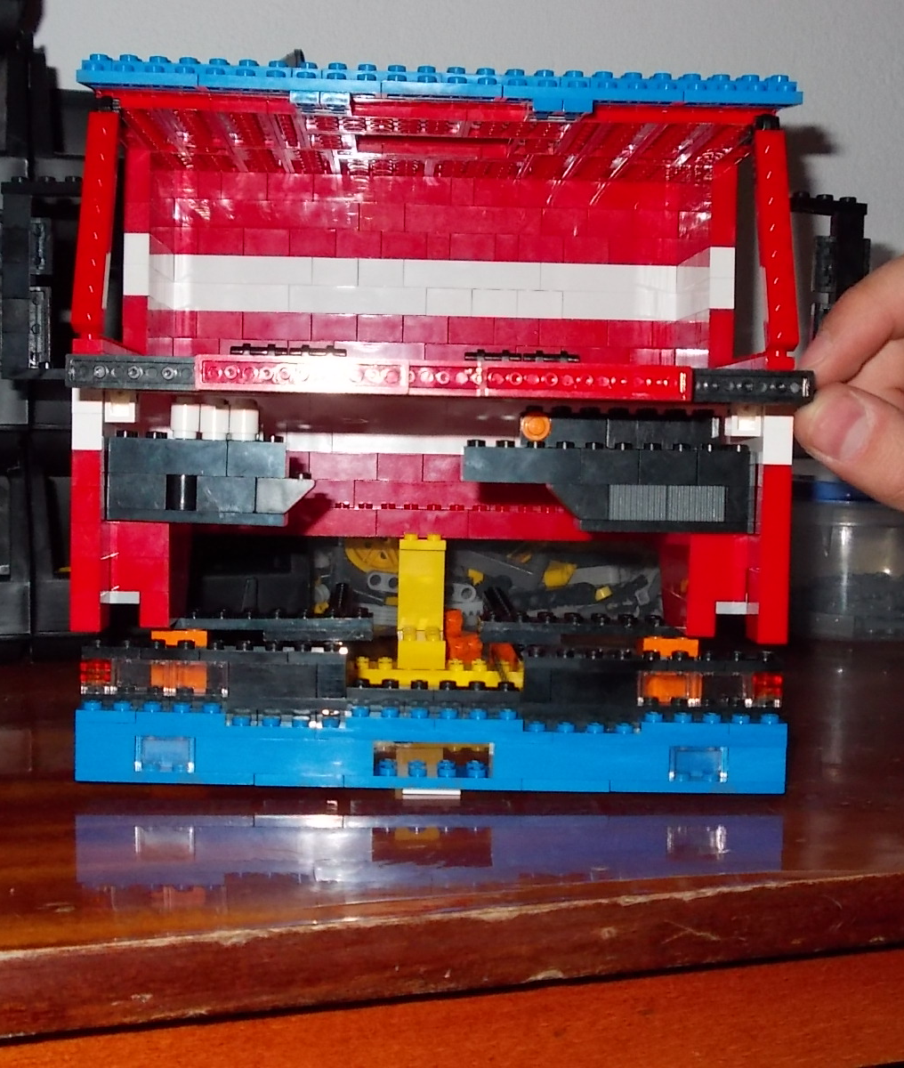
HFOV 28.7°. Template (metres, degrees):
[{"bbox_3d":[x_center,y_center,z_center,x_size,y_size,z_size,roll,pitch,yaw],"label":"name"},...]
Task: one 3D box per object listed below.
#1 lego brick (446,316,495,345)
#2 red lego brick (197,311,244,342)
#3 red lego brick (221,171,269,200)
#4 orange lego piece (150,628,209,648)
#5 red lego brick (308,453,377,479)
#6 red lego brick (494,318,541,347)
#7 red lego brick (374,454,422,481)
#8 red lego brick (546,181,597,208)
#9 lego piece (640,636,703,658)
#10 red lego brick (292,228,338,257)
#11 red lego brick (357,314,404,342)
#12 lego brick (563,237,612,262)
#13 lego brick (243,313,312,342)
[{"bbox_3d":[0.007,-0.071,0.624,0.016,0.010,0.008,1,3,-2],"label":"lego brick"},{"bbox_3d":[-0.081,-0.073,0.621,0.016,0.010,0.008,1,3,-2],"label":"red lego brick"},{"bbox_3d":[-0.072,-0.121,0.619,0.016,0.010,0.008,1,3,-2],"label":"red lego brick"},{"bbox_3d":[-0.077,0.031,0.506,0.016,0.010,0.014,1,3,-1],"label":"orange lego piece"},{"bbox_3d":[-0.038,-0.024,0.625,0.024,0.010,0.008,1,3,-2],"label":"red lego brick"},{"bbox_3d":[0.023,-0.072,0.624,0.016,0.010,0.008,1,4,-1],"label":"red lego brick"},{"bbox_3d":[-0.018,-0.024,0.626,0.016,0.010,0.008,1,4,-1],"label":"red lego brick"},{"bbox_3d":[0.042,-0.119,0.623,0.018,0.010,0.008,1,3,-2],"label":"red lego brick"},{"bbox_3d":[0.062,0.034,0.508,0.016,0.010,0.014,1,3,-1],"label":"lego piece"},{"bbox_3d":[-0.049,-0.102,0.621,0.016,0.010,0.008,1,3,-1],"label":"red lego brick"},{"bbox_3d":[-0.025,-0.073,0.623,0.016,0.010,0.008,1,4,-1],"label":"red lego brick"},{"bbox_3d":[0.047,-0.100,0.624,0.016,0.010,0.008,1,3,-2],"label":"lego brick"},{"bbox_3d":[-0.061,-0.073,0.622,0.024,0.010,0.008,1,3,-1],"label":"lego brick"}]

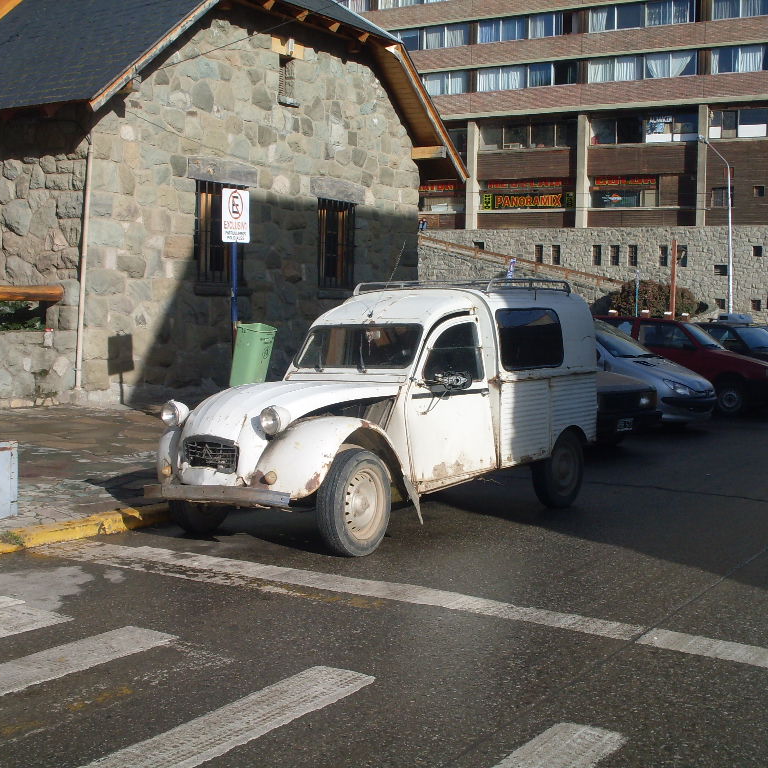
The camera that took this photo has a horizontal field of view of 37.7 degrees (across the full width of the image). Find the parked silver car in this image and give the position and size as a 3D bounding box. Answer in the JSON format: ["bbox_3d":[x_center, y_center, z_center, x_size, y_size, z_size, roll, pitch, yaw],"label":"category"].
[{"bbox_3d":[2.301,-0.154,14.371,3.830,1.430,1.650,3,3,34],"label":"parked silver car"}]

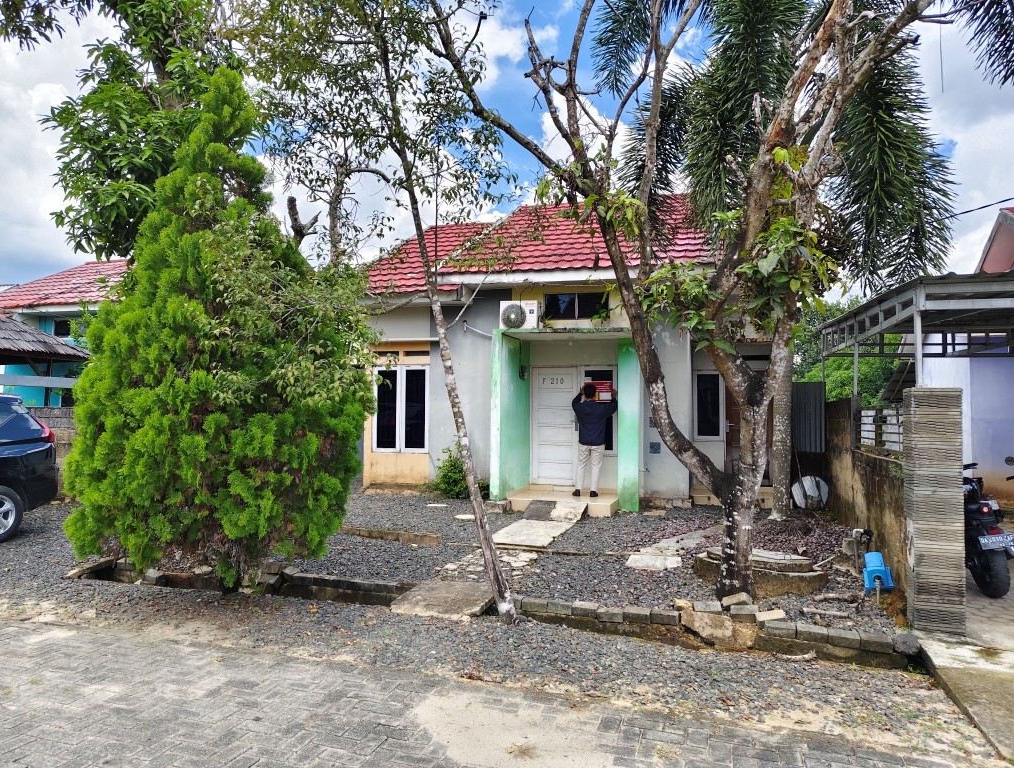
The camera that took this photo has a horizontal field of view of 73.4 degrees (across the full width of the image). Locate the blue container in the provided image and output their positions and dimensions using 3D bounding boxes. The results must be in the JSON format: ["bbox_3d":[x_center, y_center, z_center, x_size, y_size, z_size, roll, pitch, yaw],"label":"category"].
[{"bbox_3d":[3.054,1.560,5.600,0.225,0.190,0.330,-5,6,24],"label":"blue container"}]

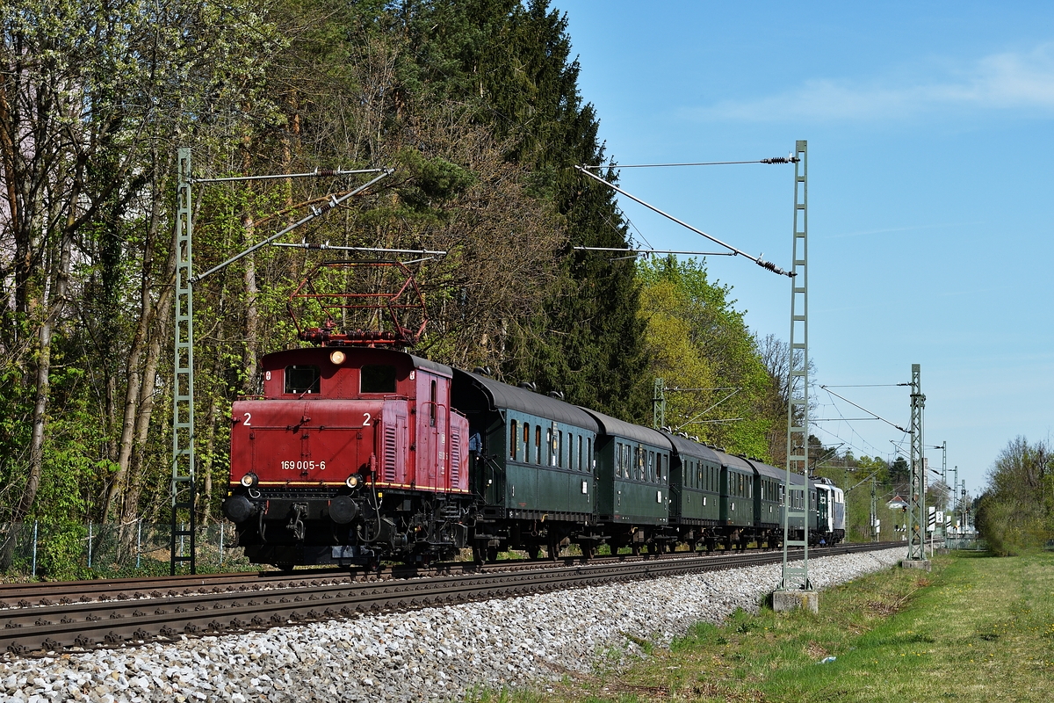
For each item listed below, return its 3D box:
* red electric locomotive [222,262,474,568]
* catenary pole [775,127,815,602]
[{"bbox_3d":[-2.965,1.107,38.945,2.750,5.500,7.800,-1,-5,12],"label":"red electric locomotive"},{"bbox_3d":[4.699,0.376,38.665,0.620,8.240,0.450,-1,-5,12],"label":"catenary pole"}]

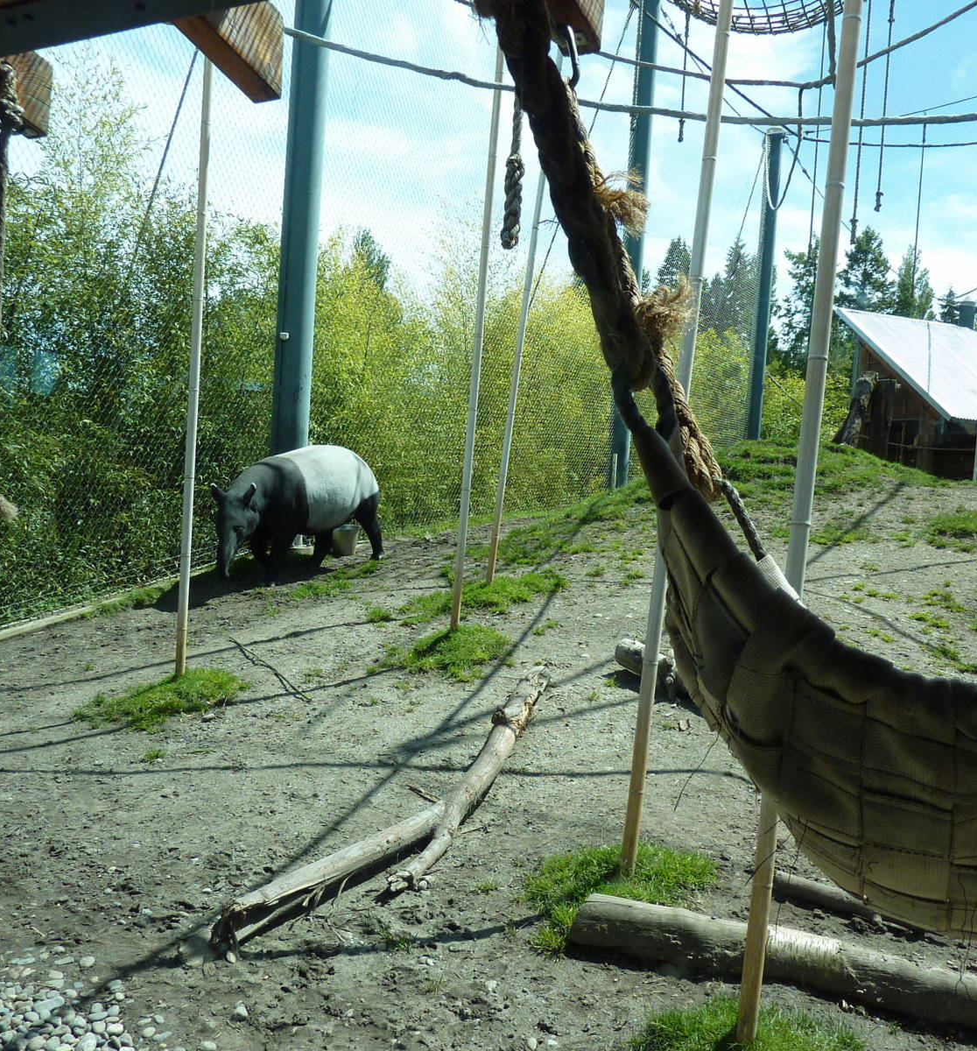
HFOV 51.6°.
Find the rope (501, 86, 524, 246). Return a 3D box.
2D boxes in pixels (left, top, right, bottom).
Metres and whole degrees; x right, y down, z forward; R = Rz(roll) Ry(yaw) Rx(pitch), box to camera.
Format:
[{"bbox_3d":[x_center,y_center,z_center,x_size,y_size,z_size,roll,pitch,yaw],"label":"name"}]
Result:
[{"bbox_3d":[0.102,-1.367,3.891,0.068,0.605,0.068,3,2,0],"label":"rope"}]

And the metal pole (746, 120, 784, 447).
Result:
[{"bbox_3d":[6.768,-5.835,24.881,0.330,7.821,0.330,4,2,14],"label":"metal pole"}]

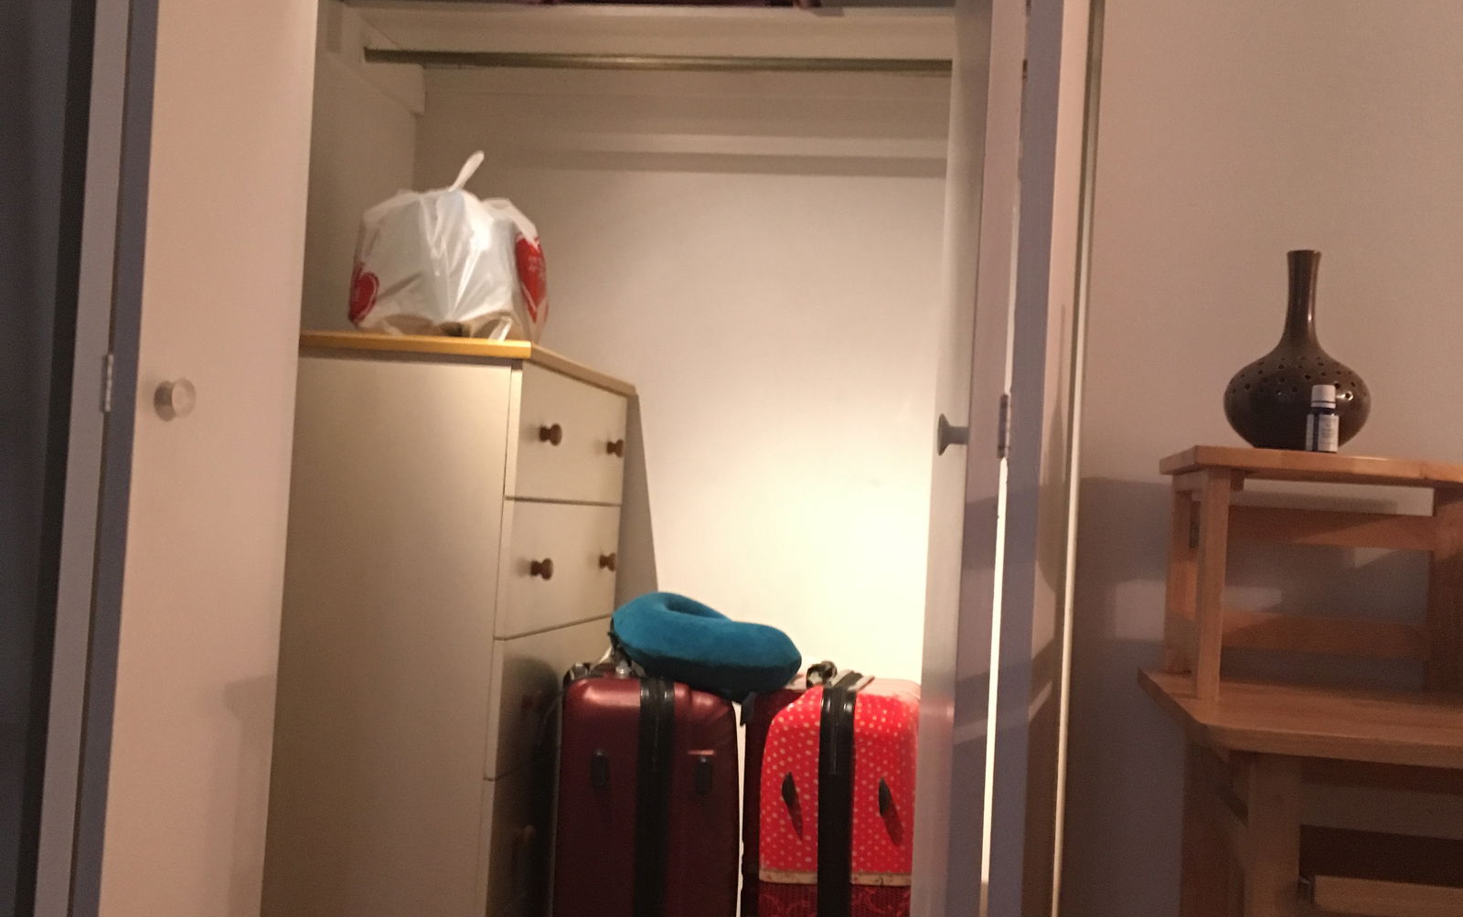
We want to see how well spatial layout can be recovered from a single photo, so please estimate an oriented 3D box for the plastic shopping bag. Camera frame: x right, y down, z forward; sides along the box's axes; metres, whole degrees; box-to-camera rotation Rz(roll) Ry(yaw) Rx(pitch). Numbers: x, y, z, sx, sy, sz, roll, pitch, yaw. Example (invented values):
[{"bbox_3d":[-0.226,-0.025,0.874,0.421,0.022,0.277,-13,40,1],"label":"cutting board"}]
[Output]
[{"bbox_3d":[-0.440,-0.326,2.587,0.300,0.312,0.230,3,-2,8],"label":"plastic shopping bag"}]

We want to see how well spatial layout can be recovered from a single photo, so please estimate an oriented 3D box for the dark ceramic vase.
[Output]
[{"bbox_3d":[0.603,-0.111,1.737,0.151,0.222,0.151,3,-2,8],"label":"dark ceramic vase"}]

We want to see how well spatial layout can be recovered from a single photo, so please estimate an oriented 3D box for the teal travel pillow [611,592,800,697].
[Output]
[{"bbox_3d":[-0.043,0.297,2.603,0.280,0.115,0.280,11,12,-17],"label":"teal travel pillow"}]

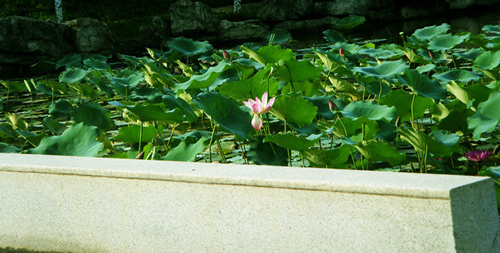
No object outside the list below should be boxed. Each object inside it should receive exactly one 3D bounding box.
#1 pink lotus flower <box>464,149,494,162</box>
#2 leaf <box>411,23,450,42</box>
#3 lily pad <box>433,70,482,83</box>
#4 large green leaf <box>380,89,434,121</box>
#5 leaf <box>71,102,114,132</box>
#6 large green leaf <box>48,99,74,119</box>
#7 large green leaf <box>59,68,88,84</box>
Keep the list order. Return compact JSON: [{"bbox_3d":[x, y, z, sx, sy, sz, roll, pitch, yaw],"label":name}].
[{"bbox_3d":[1.312,0.166,9.700,0.150,0.060,0.150,-6,8,8],"label":"pink lotus flower"},{"bbox_3d":[1.831,-0.953,17.139,0.398,0.145,0.378,-7,7,0],"label":"leaf"},{"bbox_3d":[1.645,-0.396,13.400,0.392,0.078,0.372,-4,11,0],"label":"lily pad"},{"bbox_3d":[1.090,-0.145,11.700,0.365,0.093,0.347,-4,-21,0],"label":"large green leaf"},{"bbox_3d":[-1.137,-0.072,12.200,0.318,0.175,0.280,-8,8,-5],"label":"leaf"},{"bbox_3d":[-1.428,-0.129,12.800,0.197,0.125,0.200,-8,8,-6],"label":"large green leaf"},{"bbox_3d":[-1.986,-0.574,19.019,0.331,0.150,0.314,-7,7,0],"label":"large green leaf"}]

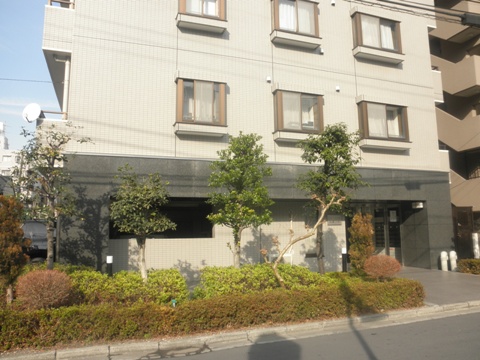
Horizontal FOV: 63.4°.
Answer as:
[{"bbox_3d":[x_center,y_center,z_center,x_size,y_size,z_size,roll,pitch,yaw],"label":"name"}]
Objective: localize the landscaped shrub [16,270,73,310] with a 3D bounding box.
[{"bbox_3d":[-3.059,1.746,6.072,0.809,0.709,0.809,2,-8,-20],"label":"landscaped shrub"}]

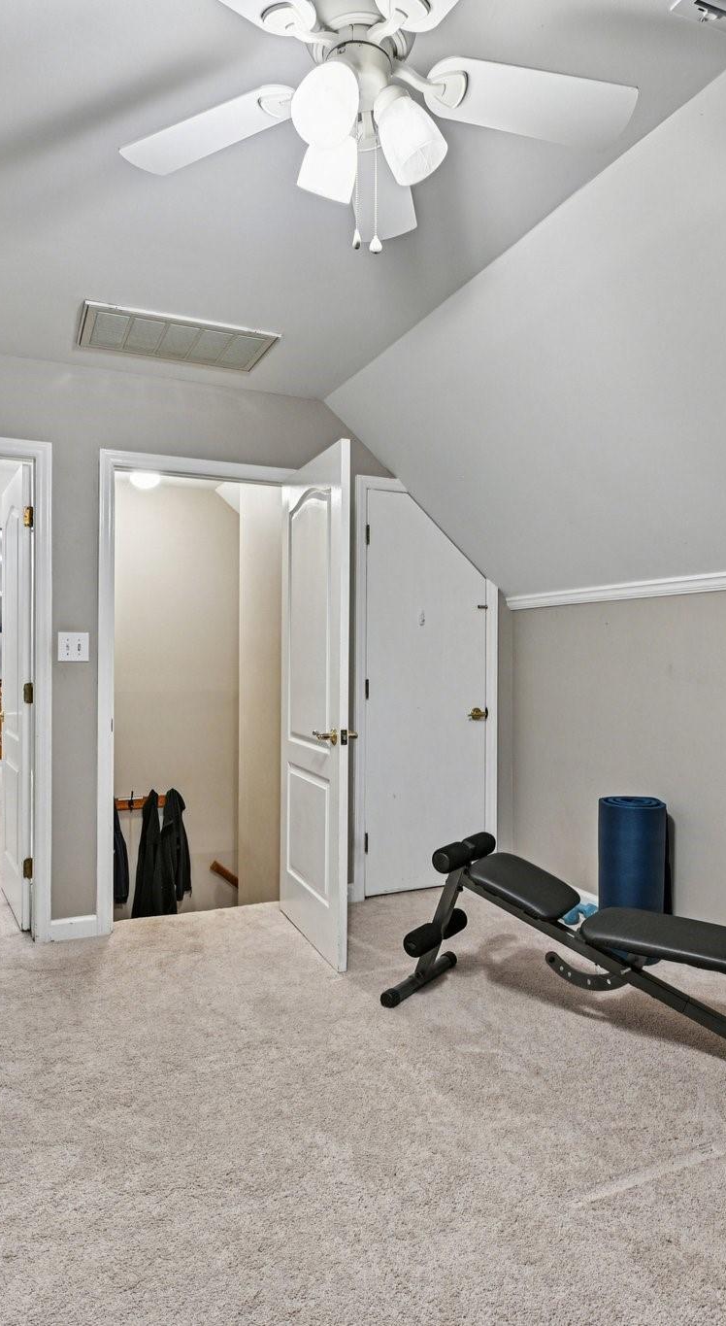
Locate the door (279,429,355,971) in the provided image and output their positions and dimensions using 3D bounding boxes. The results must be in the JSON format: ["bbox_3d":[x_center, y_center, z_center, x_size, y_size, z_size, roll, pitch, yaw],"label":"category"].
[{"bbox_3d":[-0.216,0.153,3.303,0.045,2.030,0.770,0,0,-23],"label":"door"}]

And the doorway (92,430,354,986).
[{"bbox_3d":[-0.750,0.128,3.560,0.890,2.090,0.160,0,0,-24],"label":"doorway"}]

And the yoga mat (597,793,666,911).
[{"bbox_3d":[1.129,0.882,3.155,0.255,0.610,0.255,0,0,-24],"label":"yoga mat"}]

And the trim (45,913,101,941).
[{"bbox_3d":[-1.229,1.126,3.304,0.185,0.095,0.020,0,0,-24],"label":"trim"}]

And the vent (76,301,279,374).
[{"bbox_3d":[-0.725,-1.245,3.008,0.710,0.025,0.405,0,0,-24],"label":"vent"}]

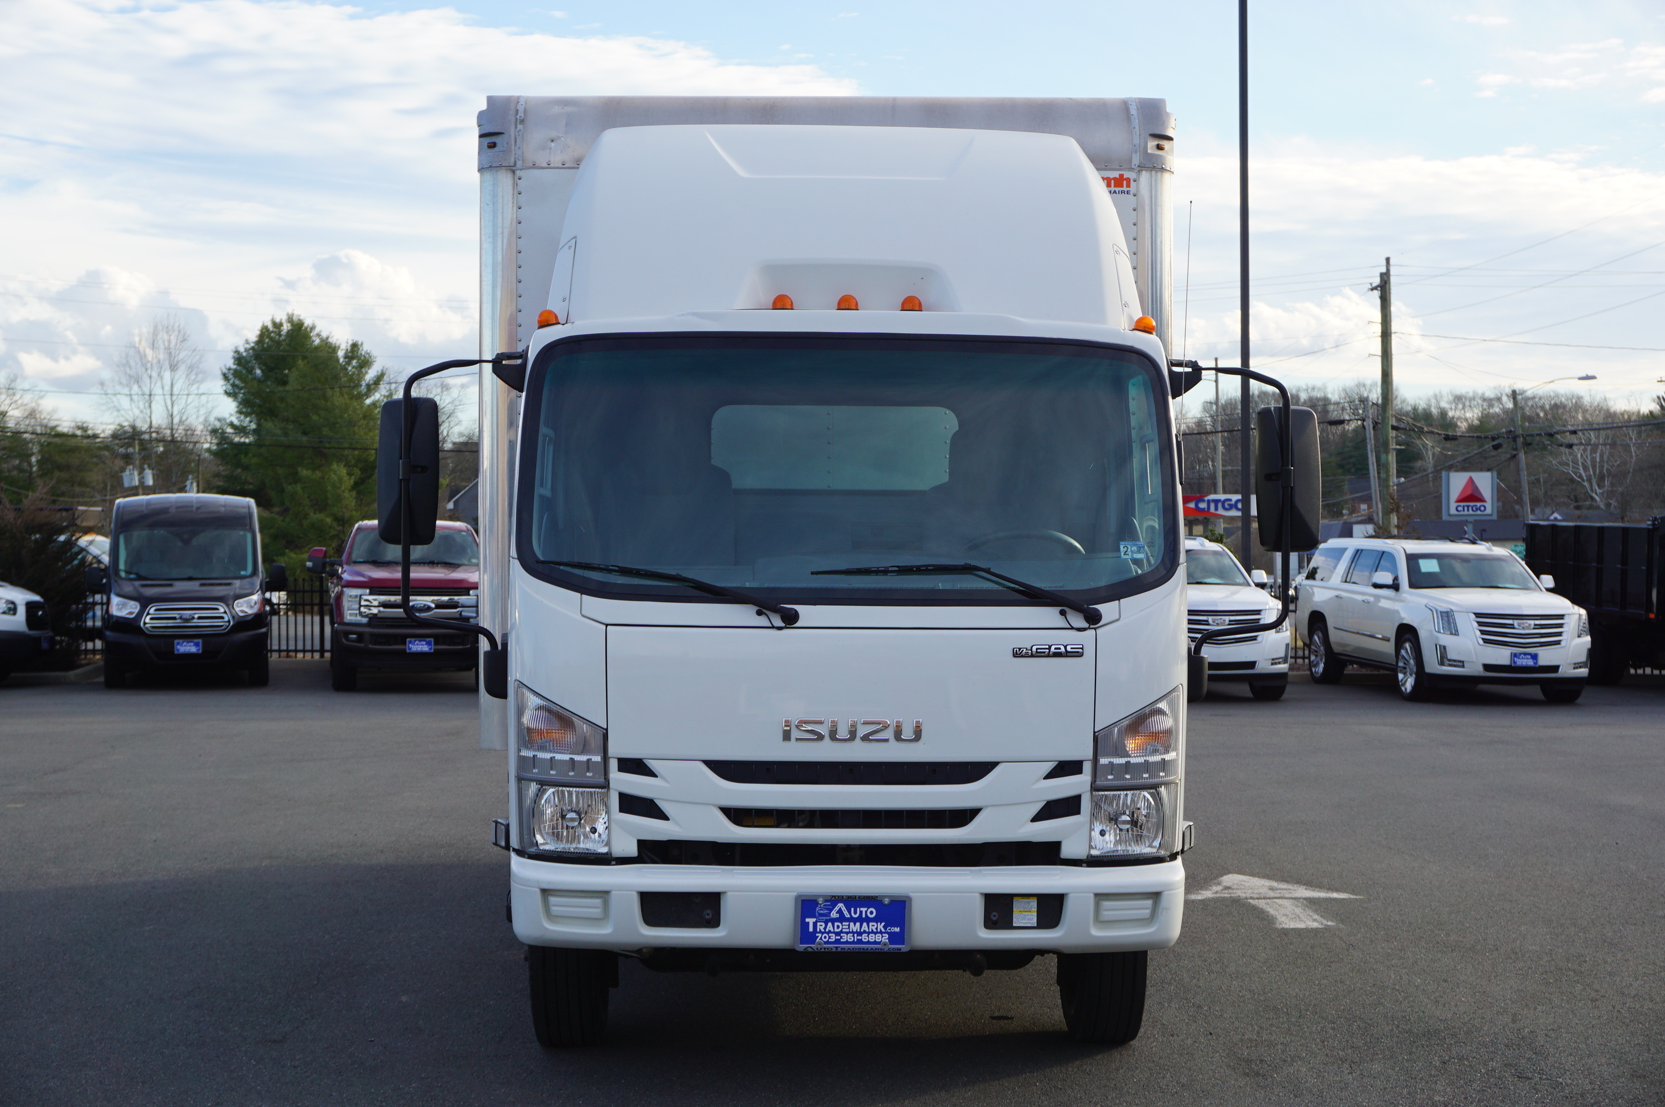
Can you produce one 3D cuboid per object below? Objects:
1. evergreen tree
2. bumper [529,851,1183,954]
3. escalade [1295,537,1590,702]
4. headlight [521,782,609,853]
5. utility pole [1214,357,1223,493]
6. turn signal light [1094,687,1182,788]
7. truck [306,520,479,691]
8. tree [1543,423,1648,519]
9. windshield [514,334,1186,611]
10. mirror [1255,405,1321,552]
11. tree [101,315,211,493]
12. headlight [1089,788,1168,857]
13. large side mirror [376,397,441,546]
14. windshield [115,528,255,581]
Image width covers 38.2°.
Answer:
[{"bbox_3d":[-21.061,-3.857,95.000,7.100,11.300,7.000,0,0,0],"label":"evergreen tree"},{"bbox_3d":[0.042,0.981,6.710,1.890,0.250,0.380,0,0,-2],"label":"bumper"},{"bbox_3d":[7.330,0.745,29.250,2.060,1.890,5.600,0,0,-6],"label":"escalade"},{"bbox_3d":[-0.757,0.748,6.800,0.250,0.206,0.180,0,0,0],"label":"headlight"},{"bbox_3d":[19.150,-3.850,119.000,0.300,11.600,0.300,-1,0,0],"label":"utility pole"},{"bbox_3d":[0.851,0.513,6.700,0.250,0.280,0.170,0,0,-8],"label":"turn signal light"},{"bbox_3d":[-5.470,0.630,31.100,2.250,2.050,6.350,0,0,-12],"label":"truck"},{"bbox_3d":[44.416,-3.713,140.000,6.200,7.800,5.500,0,0,0],"label":"tree"},{"bbox_3d":[0.045,-0.243,6.900,1.880,0.780,0.340,0,-11,-2],"label":"windshield"},{"bbox_3d":[1.311,-0.213,6.900,0.180,0.415,0.100,0,0,-16],"label":"mirror"},{"bbox_3d":[-32.375,-4.980,115.000,5.300,12.800,5.000,0,0,0],"label":"tree"},{"bbox_3d":[0.838,0.760,6.800,0.220,0.195,0.180,0,0,-4],"label":"headlight"},{"bbox_3d":[-1.195,-0.231,6.780,0.175,0.415,0.100,0,0,18],"label":"large side mirror"},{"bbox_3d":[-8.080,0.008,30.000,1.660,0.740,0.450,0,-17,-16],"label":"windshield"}]

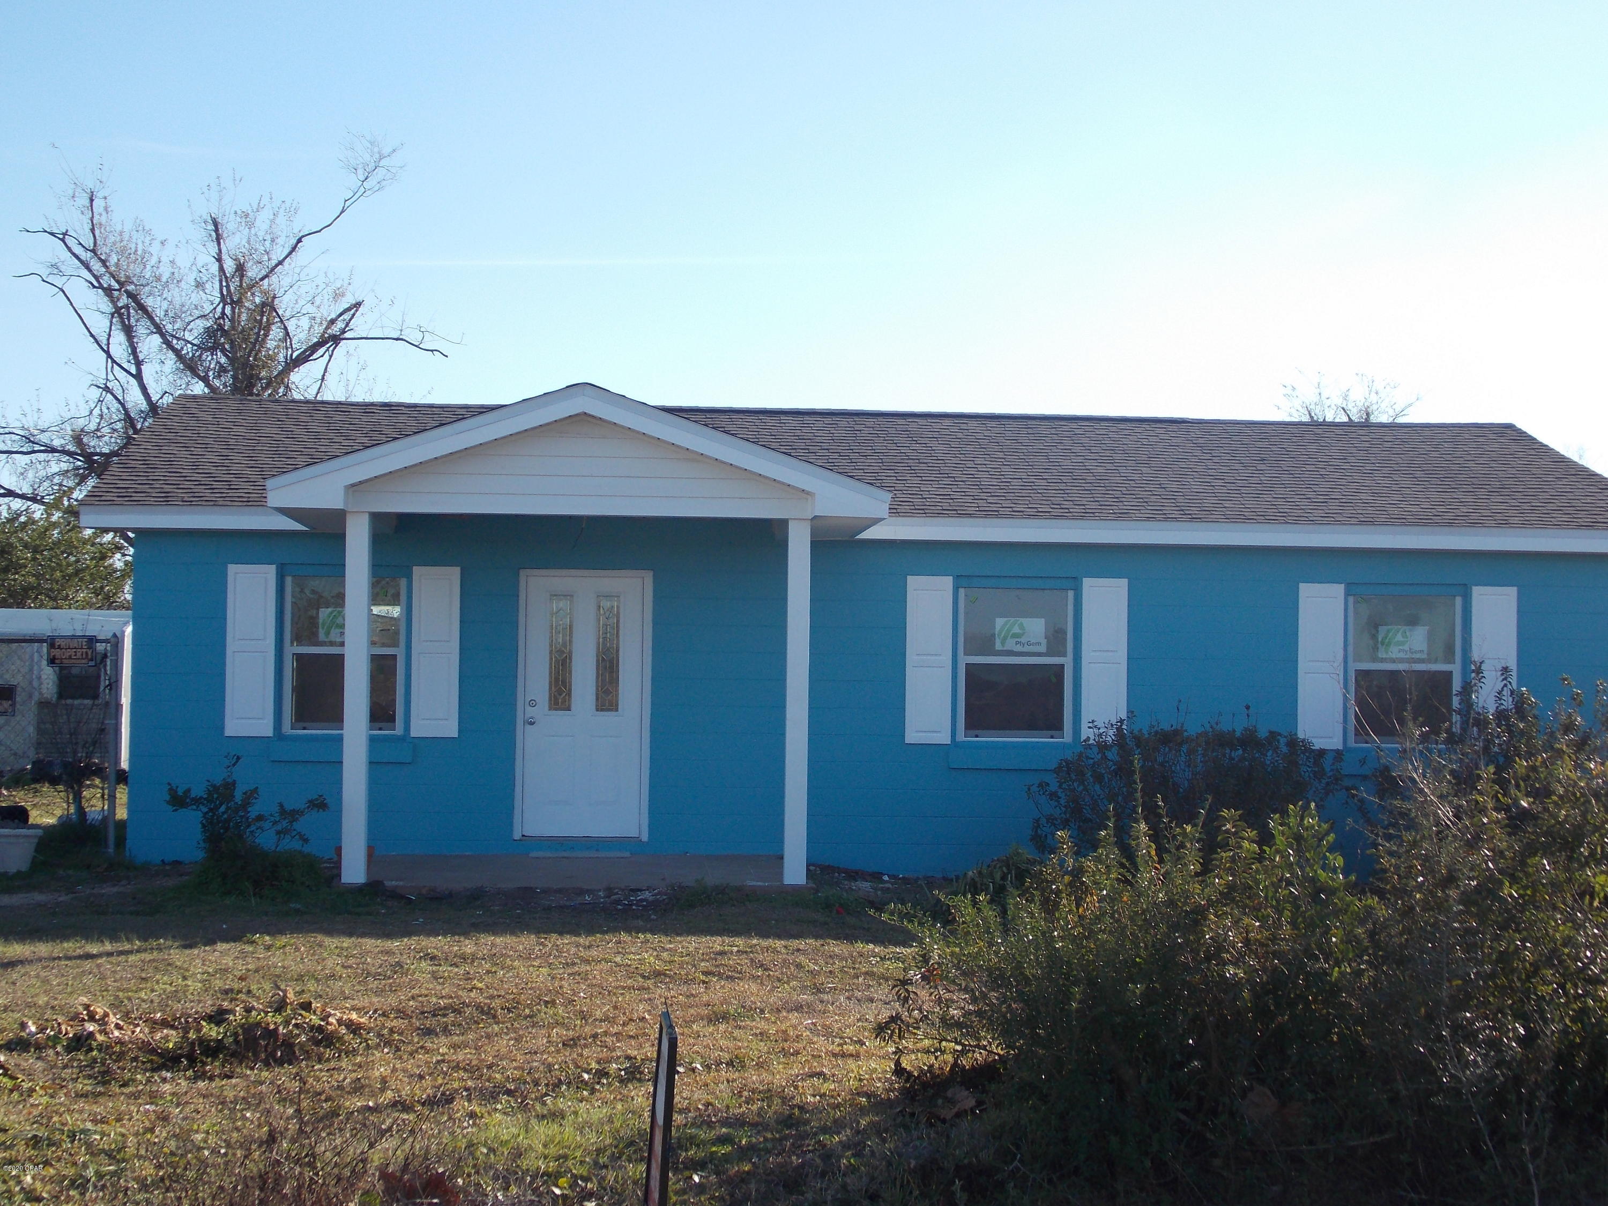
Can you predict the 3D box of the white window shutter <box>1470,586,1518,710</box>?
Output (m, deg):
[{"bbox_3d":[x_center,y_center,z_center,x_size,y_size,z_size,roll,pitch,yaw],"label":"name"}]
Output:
[{"bbox_3d":[5.448,0.524,19.075,0.366,1.297,0.035,1,-2,-5],"label":"white window shutter"}]

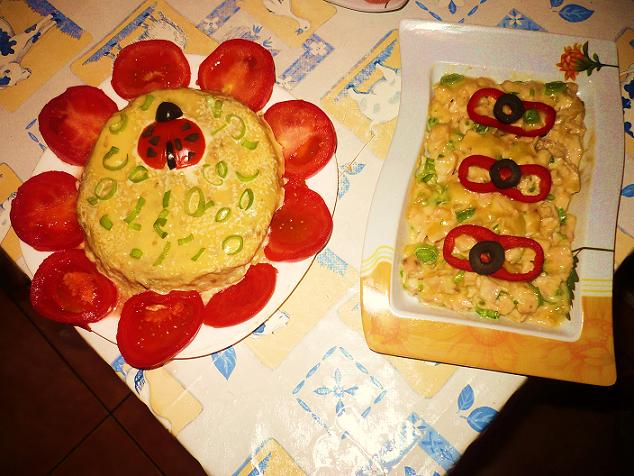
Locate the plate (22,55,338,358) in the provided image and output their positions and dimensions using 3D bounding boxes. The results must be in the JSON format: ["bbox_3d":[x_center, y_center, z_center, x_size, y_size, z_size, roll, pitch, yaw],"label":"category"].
[{"bbox_3d":[-0.109,-0.030,0.512,0.250,0.026,0.250,-1,73,4],"label":"plate"}]

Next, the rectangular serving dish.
[{"bbox_3d":[0.135,-0.035,0.491,0.183,0.030,0.272,6,73,6],"label":"rectangular serving dish"}]

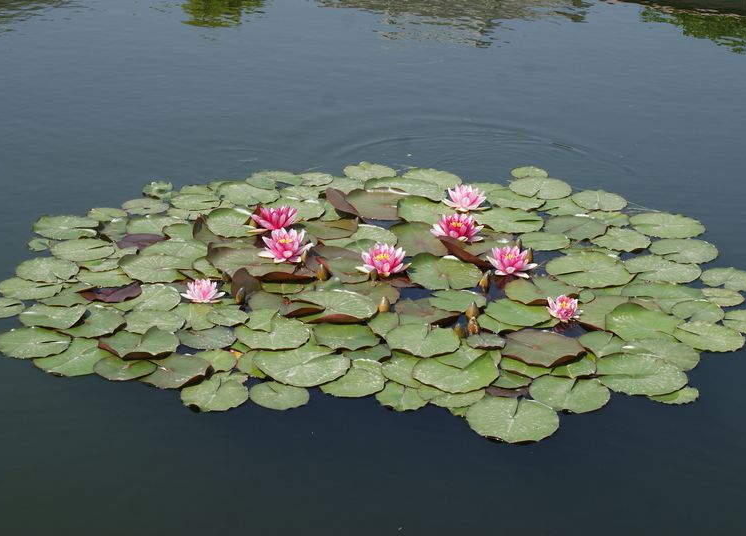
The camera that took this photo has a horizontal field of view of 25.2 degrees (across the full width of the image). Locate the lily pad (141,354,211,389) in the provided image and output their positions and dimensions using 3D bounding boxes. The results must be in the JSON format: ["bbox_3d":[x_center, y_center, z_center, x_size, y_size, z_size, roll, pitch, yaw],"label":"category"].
[{"bbox_3d":[-0.438,0.227,3.704,0.169,0.030,0.176,0,23,0],"label":"lily pad"}]

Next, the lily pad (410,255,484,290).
[{"bbox_3d":[0.196,0.010,4.490,0.203,0.030,0.208,0,24,0],"label":"lily pad"}]

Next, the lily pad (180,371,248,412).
[{"bbox_3d":[-0.361,0.280,3.775,0.154,0.018,0.176,0,24,0],"label":"lily pad"}]

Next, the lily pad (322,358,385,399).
[{"bbox_3d":[-0.047,0.255,3.832,0.151,0.018,0.172,0,24,0],"label":"lily pad"}]

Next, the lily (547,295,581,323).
[{"bbox_3d":[0.482,0.104,4.212,0.083,0.053,0.083,0,24,0],"label":"lily"}]

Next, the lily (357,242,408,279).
[{"bbox_3d":[0.025,-0.024,4.382,0.132,0.055,0.132,0,24,0],"label":"lily"}]

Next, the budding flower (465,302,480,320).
[{"bbox_3d":[0.244,0.106,4.088,0.036,0.055,0.036,0,24,0],"label":"budding flower"}]

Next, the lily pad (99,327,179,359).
[{"bbox_3d":[-0.559,0.183,3.995,0.191,0.040,0.151,6,24,14],"label":"lily pad"}]

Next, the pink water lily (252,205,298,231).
[{"bbox_3d":[-0.272,-0.143,4.643,0.145,0.061,0.145,0,24,0],"label":"pink water lily"}]

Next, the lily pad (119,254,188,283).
[{"bbox_3d":[-0.578,0.003,4.398,0.179,0.018,0.169,0,24,0],"label":"lily pad"}]

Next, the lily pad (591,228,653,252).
[{"bbox_3d":[0.680,-0.074,4.569,0.164,0.018,0.155,0,24,0],"label":"lily pad"}]

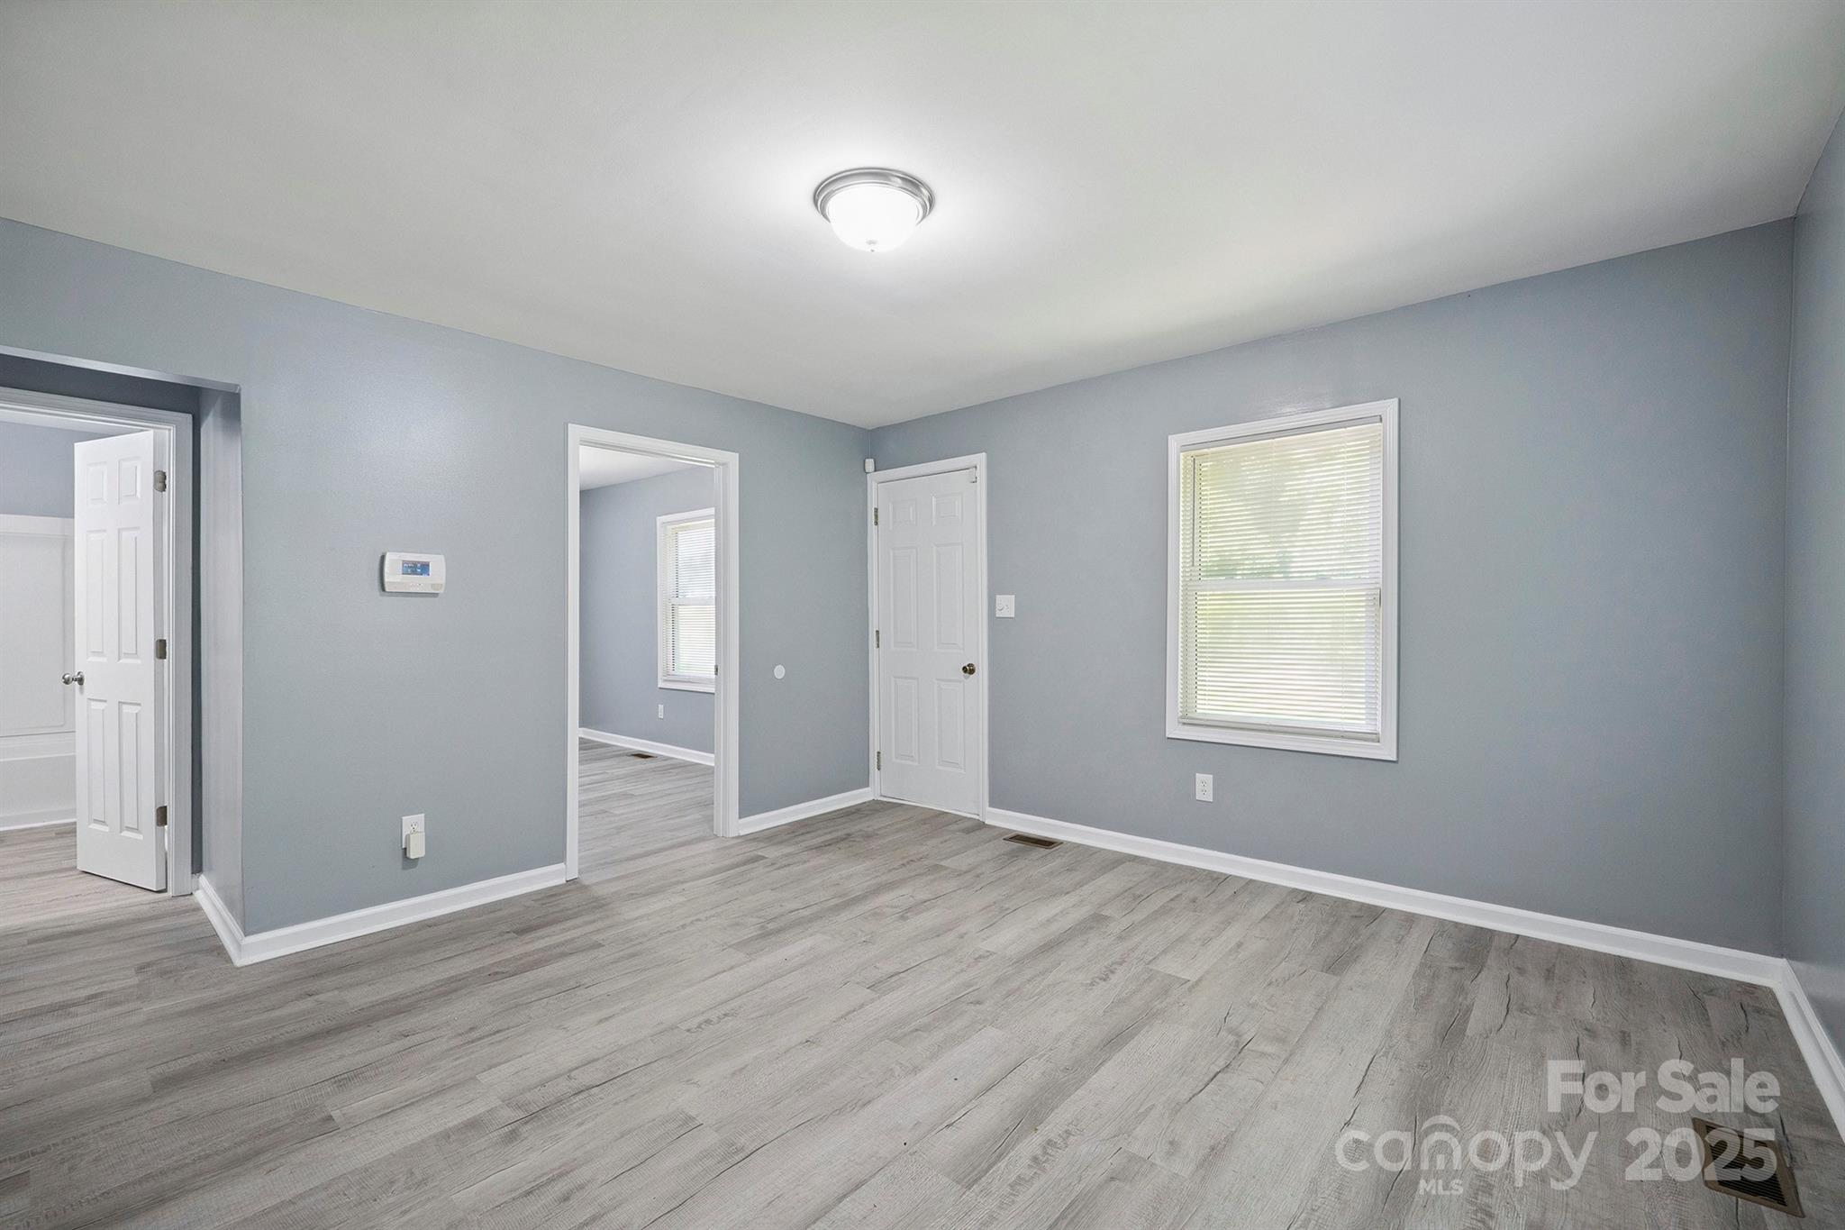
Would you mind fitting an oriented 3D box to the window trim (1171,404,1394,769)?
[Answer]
[{"bbox_3d":[1.576,-0.139,3.444,0.966,1.462,0.100,0,0,42],"label":"window trim"}]

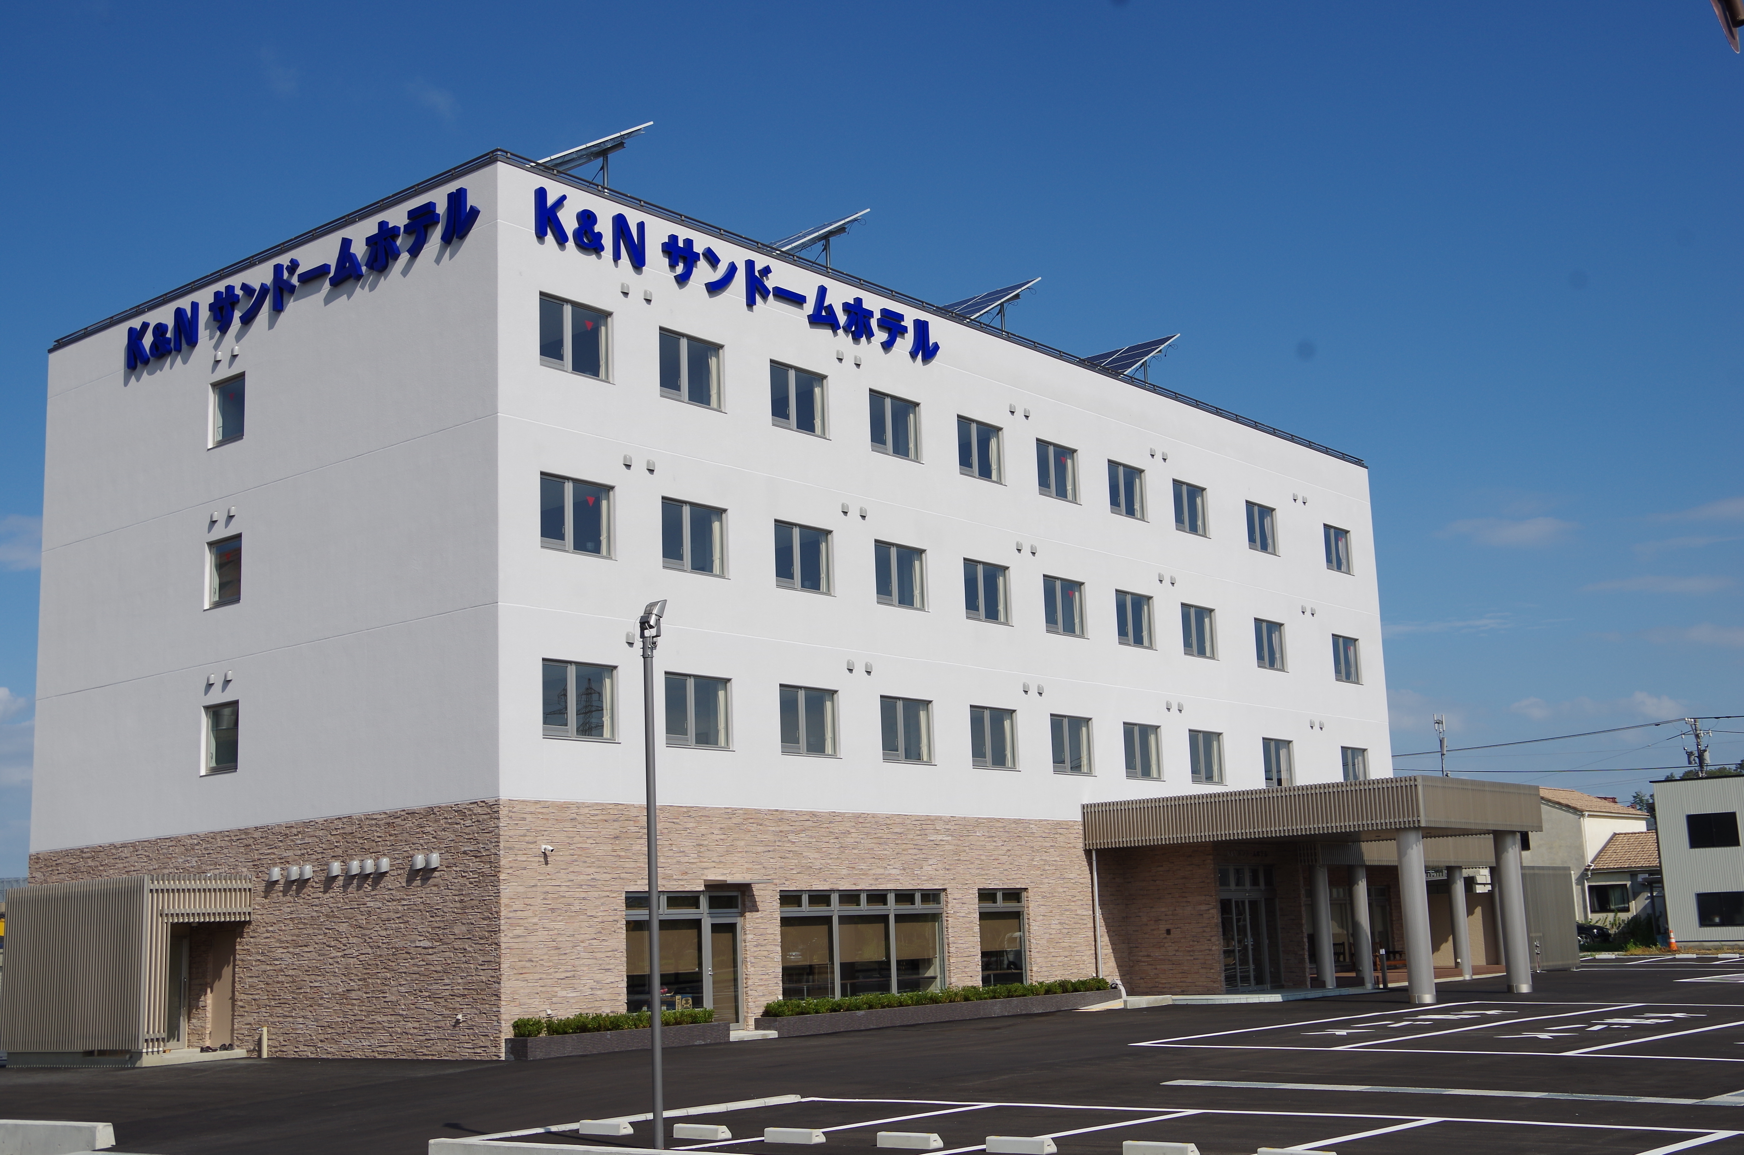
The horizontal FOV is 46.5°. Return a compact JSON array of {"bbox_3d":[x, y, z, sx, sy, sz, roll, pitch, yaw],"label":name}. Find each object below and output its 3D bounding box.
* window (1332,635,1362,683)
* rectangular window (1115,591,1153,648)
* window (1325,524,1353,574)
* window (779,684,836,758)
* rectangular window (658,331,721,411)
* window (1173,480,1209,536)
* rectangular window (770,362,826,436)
[{"bbox_3d":[13.431,2.321,57.628,0.130,1.290,1.700,-10,-13,38],"label":"window"},{"bbox_3d":[6.219,1.055,48.406,0.150,1.280,1.650,-11,-13,38],"label":"rectangular window"},{"bbox_3d":[13.101,-0.760,57.381,0.150,1.280,1.650,-11,-13,38],"label":"window"},{"bbox_3d":[-1.236,2.770,39.143,0.130,1.290,1.700,-10,-13,38],"label":"window"},{"bbox_3d":[-3.402,-3.797,37.588,0.150,1.280,1.650,-11,-13,38],"label":"rectangular window"},{"bbox_3d":[8.104,-1.759,51.892,0.130,1.290,1.700,-10,-13,38],"label":"window"},{"bbox_3d":[-1.489,-3.445,39.883,0.150,1.280,1.650,-11,-13,38],"label":"rectangular window"}]

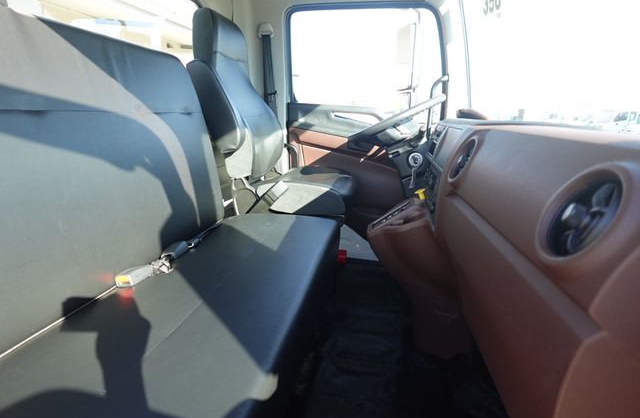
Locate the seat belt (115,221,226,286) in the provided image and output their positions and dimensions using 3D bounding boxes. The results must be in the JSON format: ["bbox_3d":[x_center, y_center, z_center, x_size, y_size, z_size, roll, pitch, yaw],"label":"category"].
[{"bbox_3d":[-0.444,0.105,1.168,0.075,0.060,0.570,4,14,10],"label":"seat belt"}]

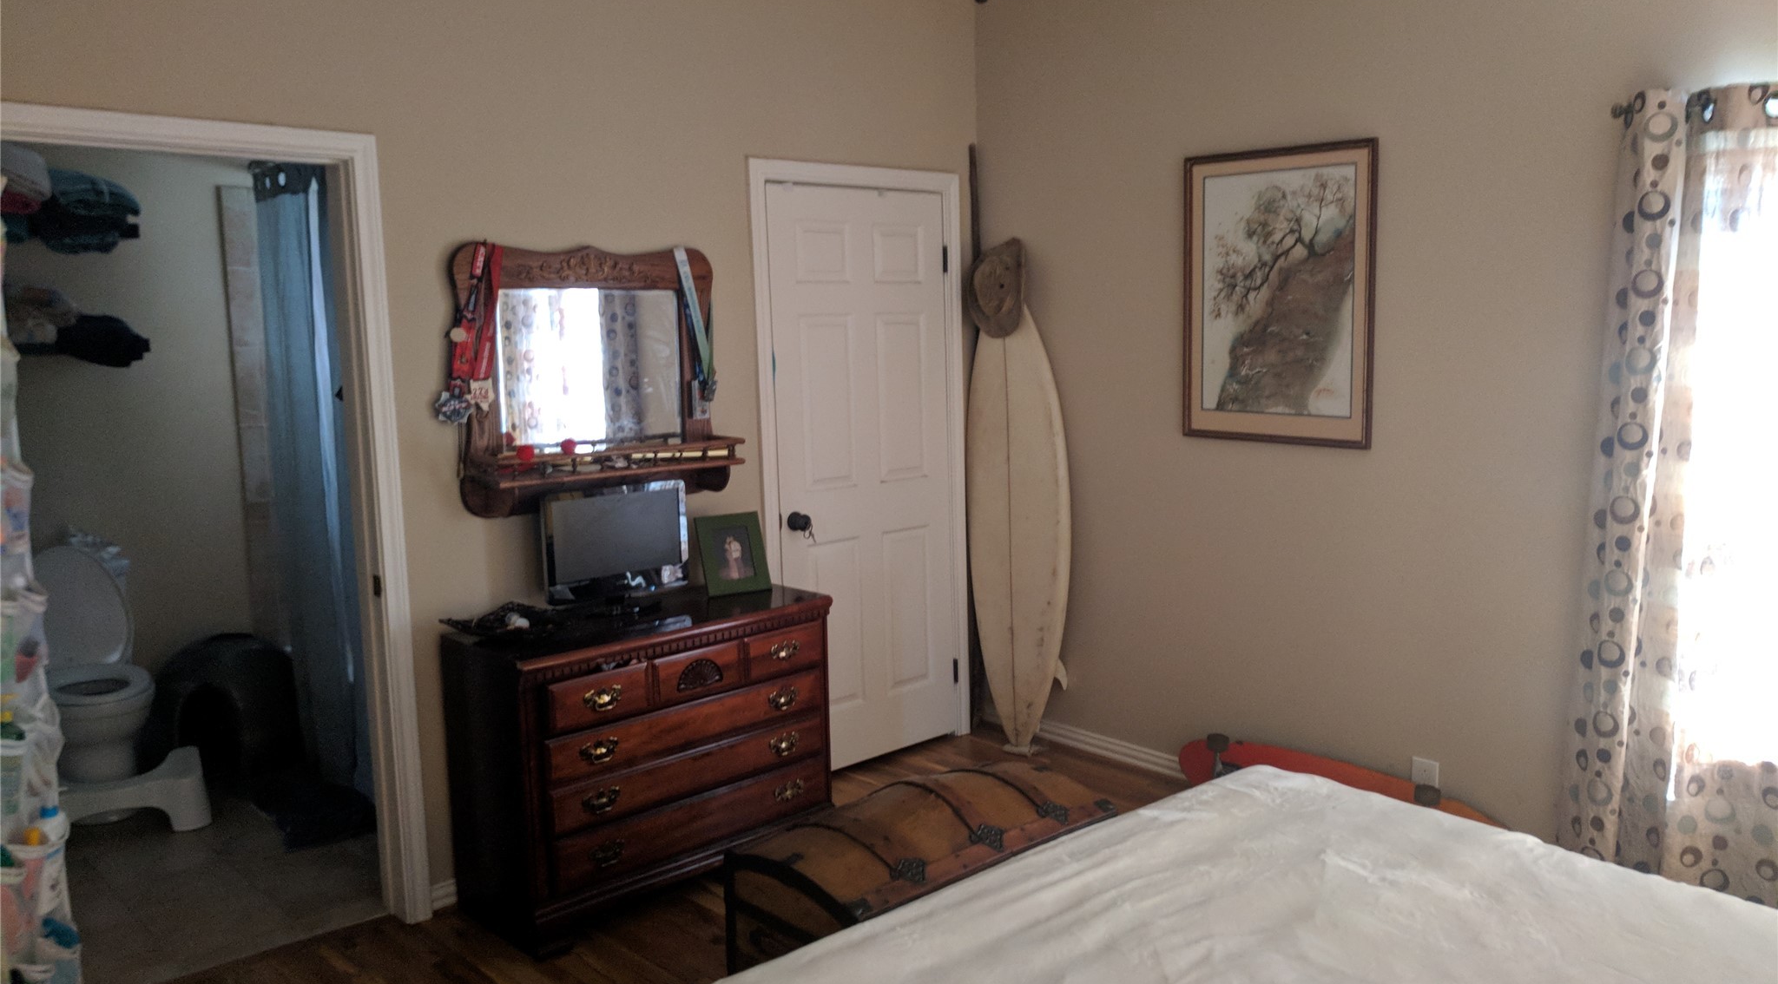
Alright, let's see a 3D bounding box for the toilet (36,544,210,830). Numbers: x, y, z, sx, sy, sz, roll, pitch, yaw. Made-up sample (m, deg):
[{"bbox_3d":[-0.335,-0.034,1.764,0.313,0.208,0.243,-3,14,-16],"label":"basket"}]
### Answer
[{"bbox_3d":[-2.707,0.661,4.520,0.470,0.870,0.780,-8,10,-42],"label":"toilet"}]

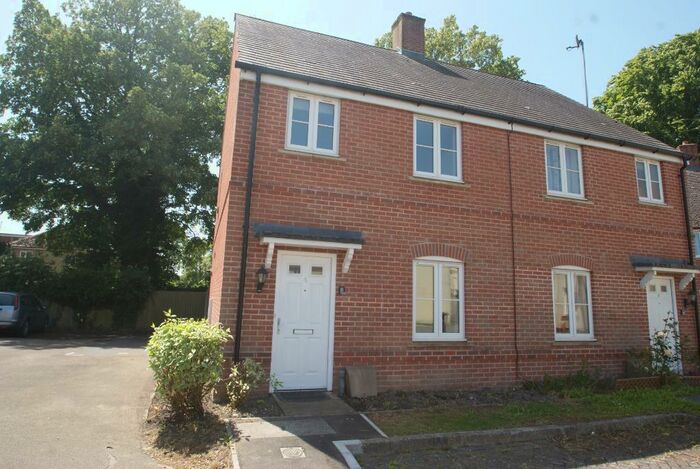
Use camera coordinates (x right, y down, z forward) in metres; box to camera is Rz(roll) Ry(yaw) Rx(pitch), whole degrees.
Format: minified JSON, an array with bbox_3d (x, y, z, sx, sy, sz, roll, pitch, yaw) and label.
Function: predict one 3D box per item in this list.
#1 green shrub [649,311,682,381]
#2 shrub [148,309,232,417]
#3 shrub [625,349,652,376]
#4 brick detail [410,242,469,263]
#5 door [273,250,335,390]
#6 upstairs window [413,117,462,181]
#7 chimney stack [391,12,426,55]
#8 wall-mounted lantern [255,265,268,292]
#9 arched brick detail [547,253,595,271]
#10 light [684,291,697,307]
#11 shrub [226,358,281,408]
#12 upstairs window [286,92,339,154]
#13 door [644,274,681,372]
[{"bbox_3d":[6.069,2.180,7.080,0.480,1.300,0.420,5,-10,-16],"label":"green shrub"},{"bbox_3d":[-1.944,1.621,4.652,1.000,1.270,0.950,5,-10,-17],"label":"shrub"},{"bbox_3d":[5.544,2.536,7.088,0.520,0.600,0.480,5,-10,-17],"label":"shrub"},{"bbox_3d":[1.558,0.313,6.458,1.080,0.280,0.110,5,-10,-17],"label":"brick detail"},{"bbox_3d":[-0.697,1.308,5.627,0.930,2.060,0.100,5,-10,-17],"label":"door"},{"bbox_3d":[1.622,-1.565,6.808,0.976,1.177,0.090,5,-10,-16],"label":"upstairs window"},{"bbox_3d":[1.869,-6.009,11.698,0.800,1.420,0.660,5,-10,-17],"label":"chimney stack"},{"bbox_3d":[-1.291,0.638,5.374,0.170,0.360,0.200,5,-10,-17],"label":"wall-mounted lantern"},{"bbox_3d":[4.346,0.555,7.316,1.120,0.300,0.100,5,-10,-16],"label":"arched brick detail"},{"bbox_3d":[7.277,1.377,7.940,0.160,0.360,0.190,5,-10,-16],"label":"light"},{"bbox_3d":[-1.315,1.989,5.008,0.640,0.600,0.500,5,-10,-16],"label":"shrub"},{"bbox_3d":[-0.608,-1.827,6.173,0.864,1.023,0.090,5,-10,-16],"label":"upstairs window"},{"bbox_3d":[6.601,1.913,7.818,0.930,2.060,0.100,5,-10,-17],"label":"door"}]

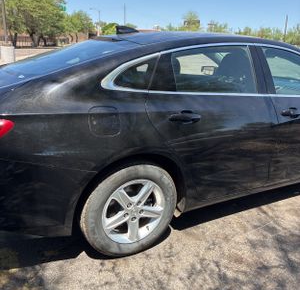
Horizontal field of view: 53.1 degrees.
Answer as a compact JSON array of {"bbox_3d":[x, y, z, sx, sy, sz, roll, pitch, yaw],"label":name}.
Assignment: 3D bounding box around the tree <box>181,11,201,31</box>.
[{"bbox_3d":[4.867,-13.875,37.215,2.800,4.890,2.800,3,19,6],"label":"tree"}]

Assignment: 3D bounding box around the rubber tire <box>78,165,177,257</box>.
[{"bbox_3d":[-0.138,0.397,1.973,0.670,0.670,0.210,-10,22,-28],"label":"rubber tire"}]

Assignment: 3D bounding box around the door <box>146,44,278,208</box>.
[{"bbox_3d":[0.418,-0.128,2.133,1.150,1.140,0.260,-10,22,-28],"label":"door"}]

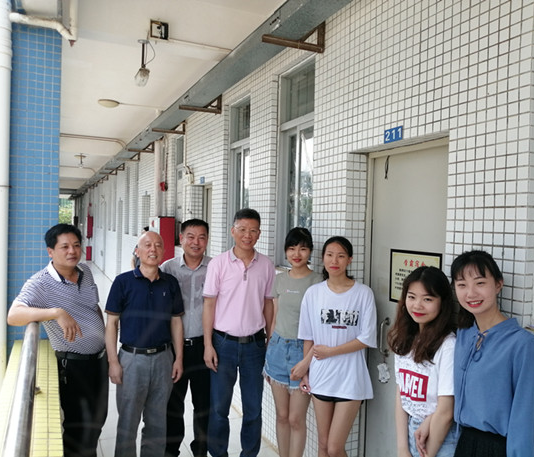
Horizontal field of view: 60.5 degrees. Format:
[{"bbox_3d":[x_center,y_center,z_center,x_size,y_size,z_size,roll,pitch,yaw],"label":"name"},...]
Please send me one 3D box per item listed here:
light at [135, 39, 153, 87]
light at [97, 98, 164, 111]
[{"bbox_3d":[-0.883,-1.164,3.256,0.115,0.328,0.115,1,1,-25],"label":"light"},{"bbox_3d":[-1.889,-1.677,6.389,0.888,0.100,0.300,1,1,-25],"label":"light"}]

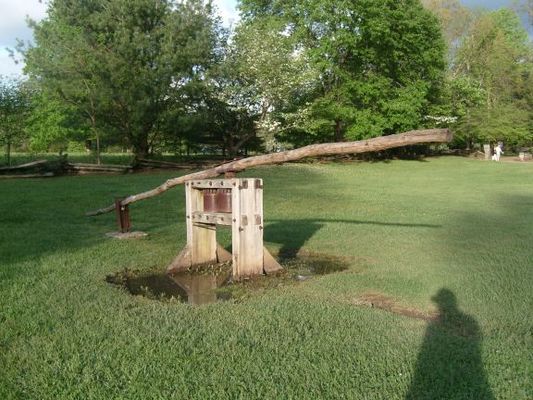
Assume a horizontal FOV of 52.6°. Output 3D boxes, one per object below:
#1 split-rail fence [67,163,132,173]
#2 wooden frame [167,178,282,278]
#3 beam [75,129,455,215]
[{"bbox_3d":[-9.140,-1.751,29.500,3.550,0.560,0.300,-3,6,-24],"label":"split-rail fence"},{"bbox_3d":[-0.608,0.360,7.394,1.050,1.260,1.290,-5,7,-39],"label":"wooden frame"},{"bbox_3d":[-1.095,-0.246,8.243,0.200,0.340,8.800,-5,-2,-40],"label":"beam"}]

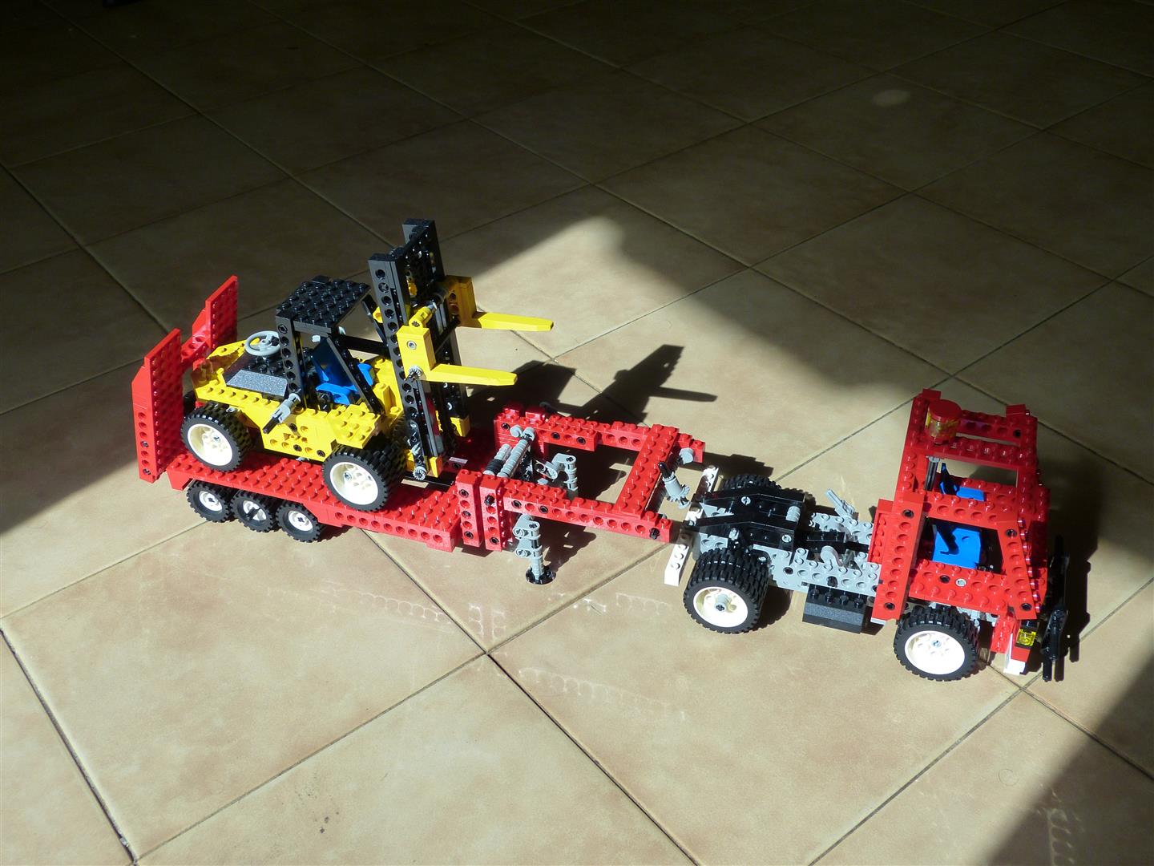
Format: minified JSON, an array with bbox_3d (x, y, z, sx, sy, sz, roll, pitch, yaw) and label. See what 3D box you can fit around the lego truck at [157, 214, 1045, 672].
[{"bbox_3d":[-0.002,-0.012,0.653,0.554,0.191,0.109,11,40,16],"label":"lego truck"}]

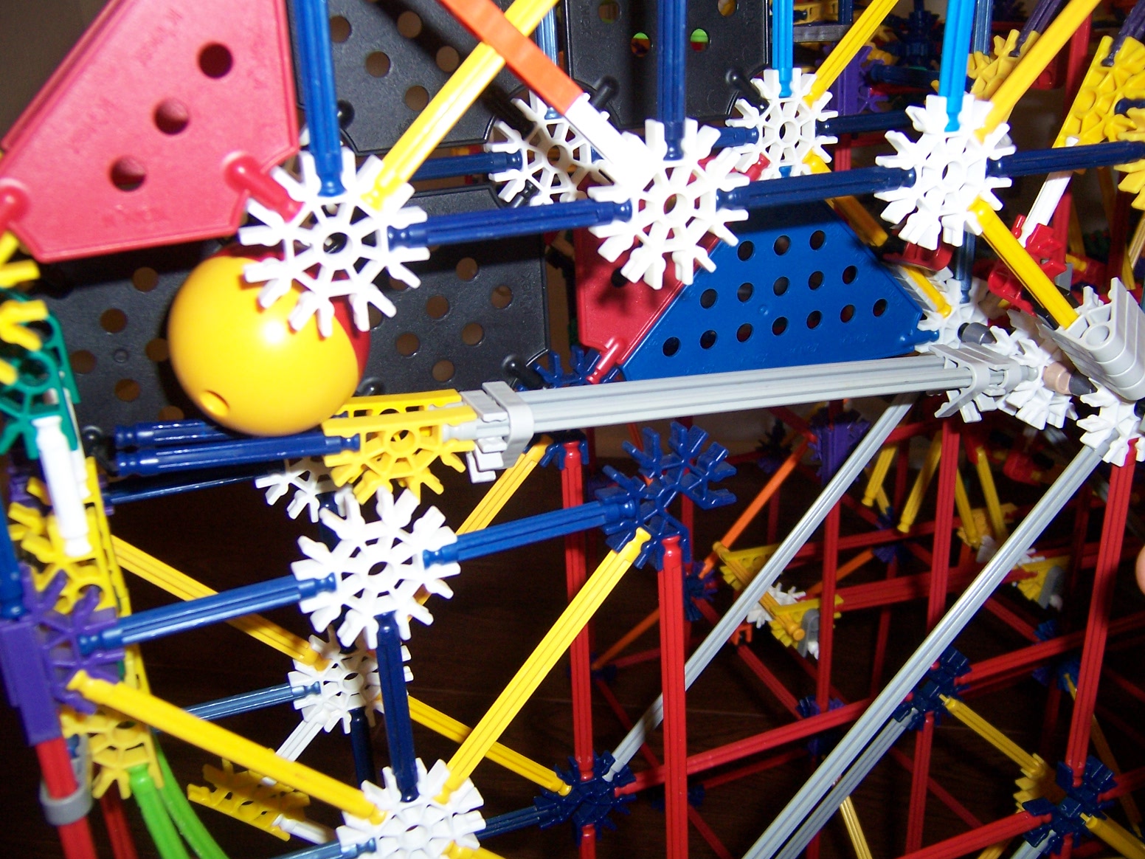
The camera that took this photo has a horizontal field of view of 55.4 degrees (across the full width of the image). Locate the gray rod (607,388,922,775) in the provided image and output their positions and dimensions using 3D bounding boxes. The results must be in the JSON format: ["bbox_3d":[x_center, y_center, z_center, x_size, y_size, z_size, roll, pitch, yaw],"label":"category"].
[{"bbox_3d":[0.072,0.049,0.386,0.191,0.006,0.006,-51,31,2],"label":"gray rod"}]

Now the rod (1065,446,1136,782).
[{"bbox_3d":[0.171,0.063,0.351,0.006,0.130,0.006,-11,24,-19],"label":"rod"}]

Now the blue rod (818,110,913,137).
[{"bbox_3d":[0.102,-0.098,0.347,0.054,0.006,0.006,-11,24,-19],"label":"blue rod"}]

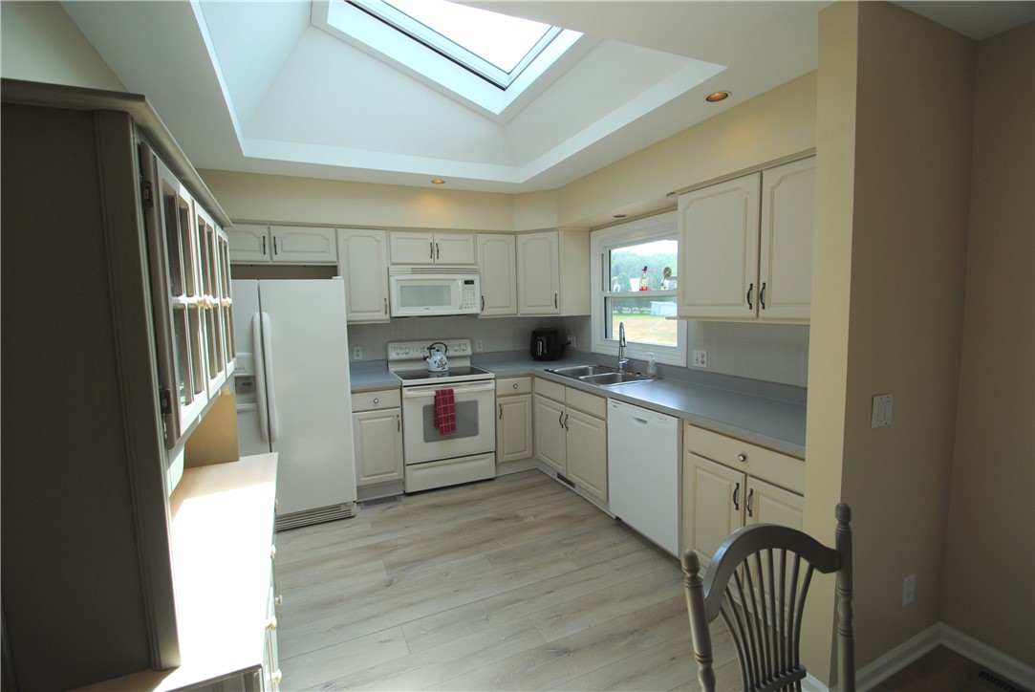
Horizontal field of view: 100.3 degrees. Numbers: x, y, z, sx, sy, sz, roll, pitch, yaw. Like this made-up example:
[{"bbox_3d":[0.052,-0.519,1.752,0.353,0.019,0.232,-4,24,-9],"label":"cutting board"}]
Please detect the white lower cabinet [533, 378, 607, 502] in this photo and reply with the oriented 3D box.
[{"bbox_3d":[0.650,0.665,3.440,0.613,0.789,1.065,-3,5,-23],"label":"white lower cabinet"}]

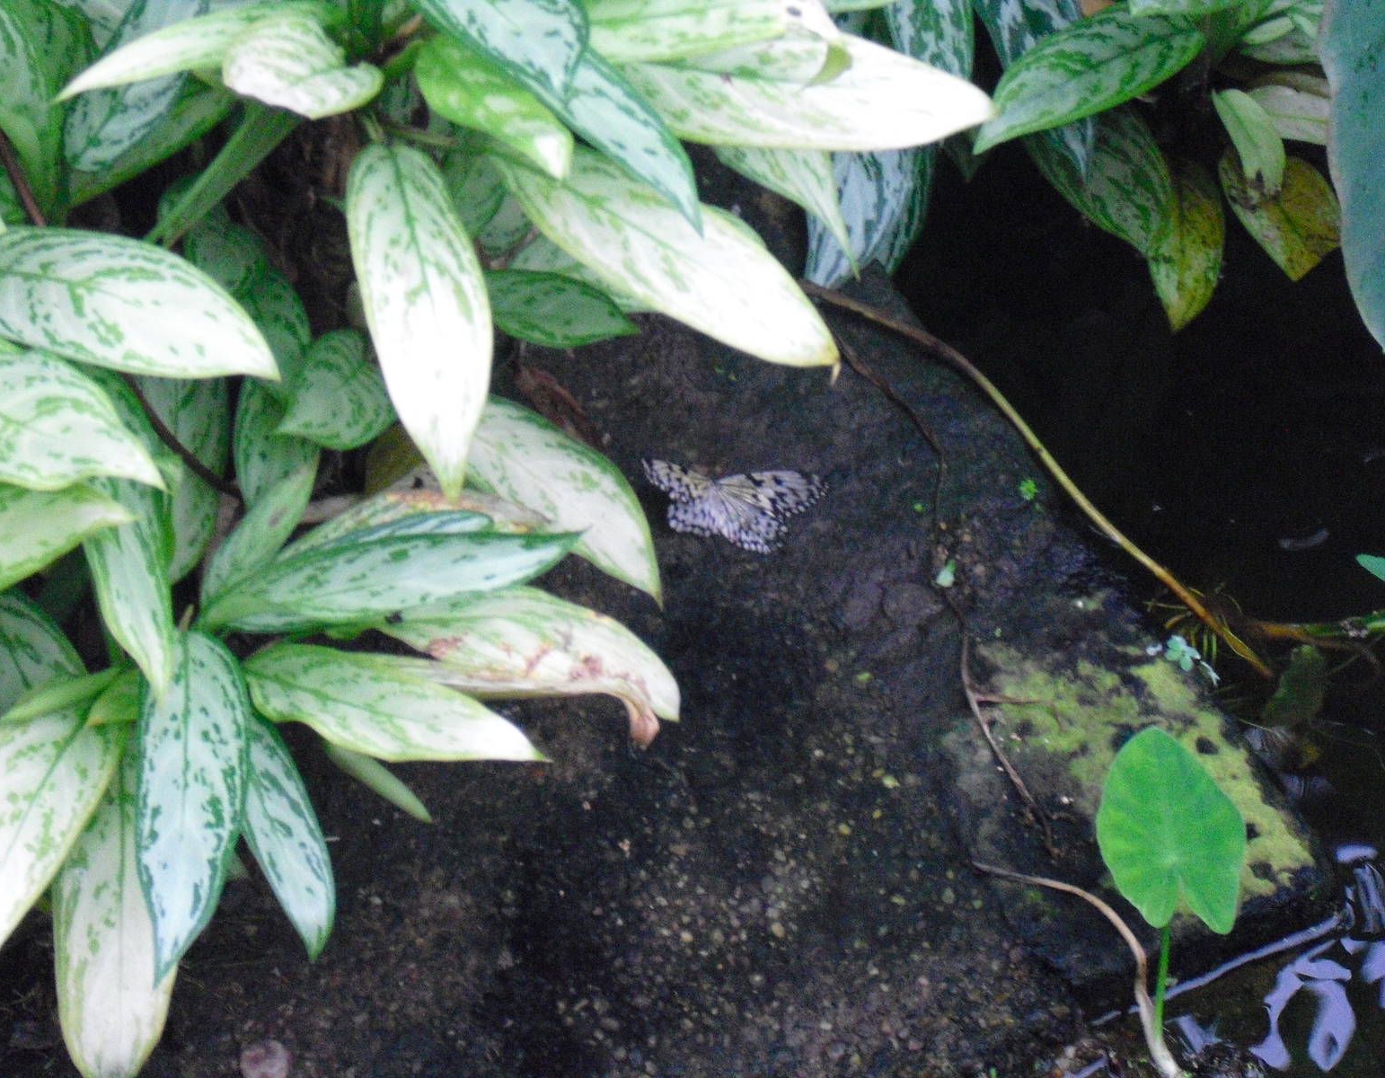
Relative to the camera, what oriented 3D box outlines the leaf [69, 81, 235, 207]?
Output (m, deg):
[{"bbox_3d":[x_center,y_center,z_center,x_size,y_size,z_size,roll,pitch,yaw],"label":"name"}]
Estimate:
[{"bbox_3d":[-0.324,-0.239,2.660,0.123,0.028,0.064,-35,63,-9],"label":"leaf"}]

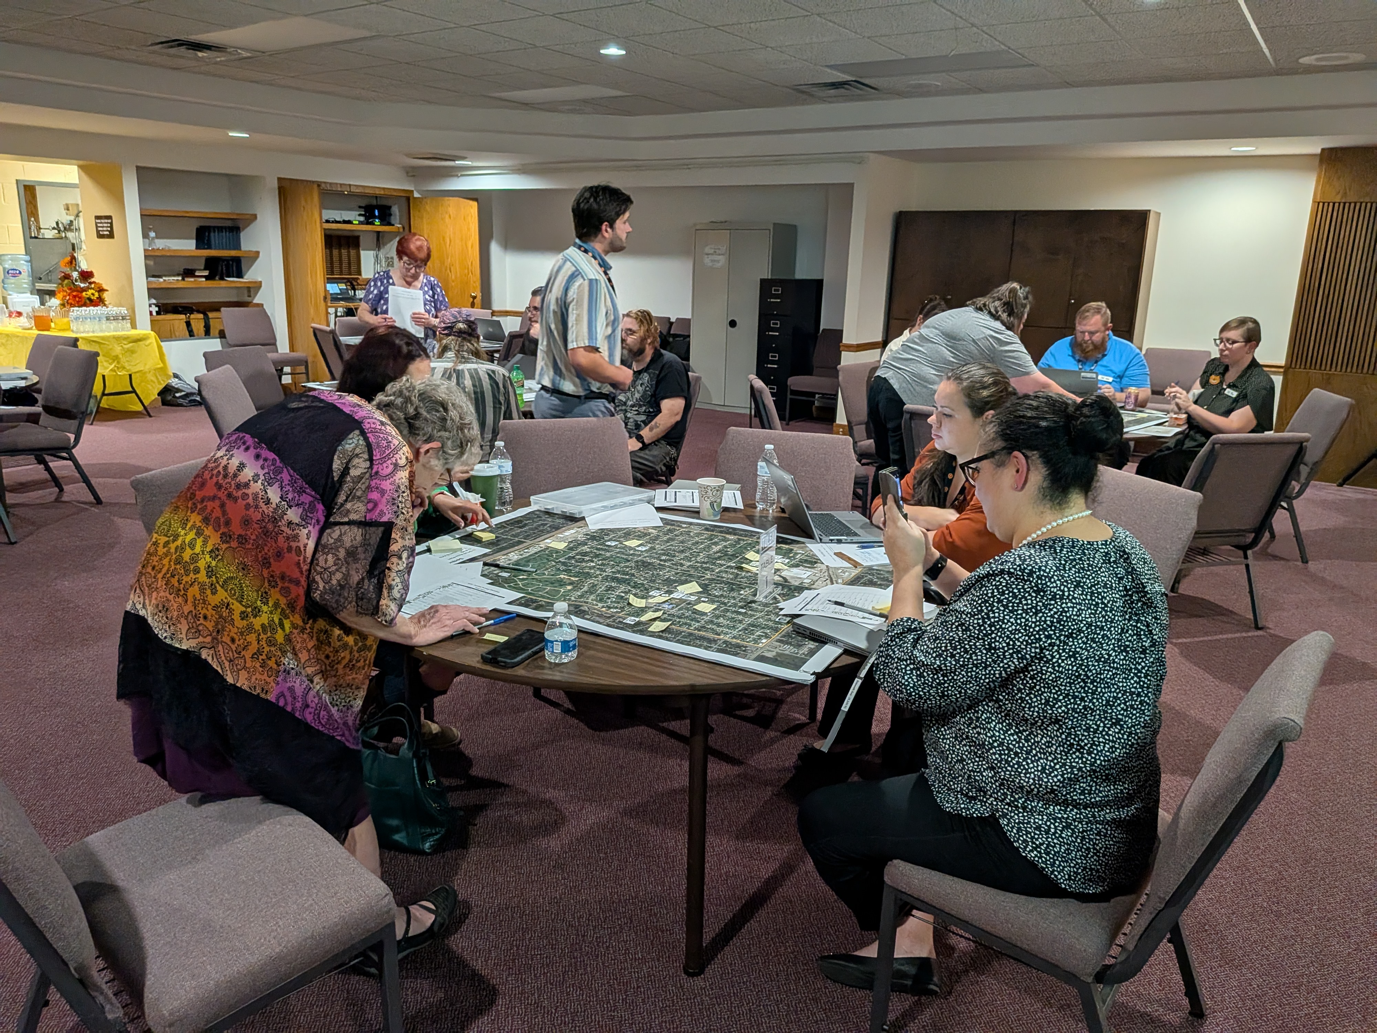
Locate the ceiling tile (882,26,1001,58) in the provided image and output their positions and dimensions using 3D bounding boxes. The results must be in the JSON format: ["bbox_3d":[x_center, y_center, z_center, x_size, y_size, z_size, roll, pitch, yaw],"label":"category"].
[{"bbox_3d":[1.396,-2.659,5.347,0.600,0.020,0.600,12,19,32],"label":"ceiling tile"}]

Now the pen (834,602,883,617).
[{"bbox_3d":[0.386,0.212,2.190,0.150,0.011,0.011,15,20,39],"label":"pen"}]

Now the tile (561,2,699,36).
[{"bbox_3d":[-0.295,-2.610,5.011,0.600,0.020,0.600,12,19,32],"label":"tile"}]

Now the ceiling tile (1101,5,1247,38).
[{"bbox_3d":[2.411,-2.454,4.718,0.605,0.020,0.605,12,19,32],"label":"ceiling tile"}]

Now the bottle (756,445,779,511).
[{"bbox_3d":[0.259,-0.126,3.114,0.066,0.208,0.066,2,16,0],"label":"bottle"}]

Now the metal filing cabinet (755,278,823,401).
[{"bbox_3d":[0.995,-1.646,9.378,0.385,1.320,0.630,12,19,32],"label":"metal filing cabinet"}]

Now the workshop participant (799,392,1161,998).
[{"bbox_3d":[0.604,0.447,1.935,0.750,1.320,0.570,11,18,30],"label":"workshop participant"}]

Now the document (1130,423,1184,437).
[{"bbox_3d":[2.411,-0.440,4.931,0.216,0.003,0.280,14,20,36],"label":"document"}]

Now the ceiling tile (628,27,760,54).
[{"bbox_3d":[0.046,-2.741,5.508,0.605,0.020,0.605,12,19,32],"label":"ceiling tile"}]

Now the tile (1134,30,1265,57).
[{"bbox_3d":[2.740,-2.557,5.153,0.600,0.020,0.600,11,18,32],"label":"tile"}]

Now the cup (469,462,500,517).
[{"bbox_3d":[-0.634,-0.083,2.968,0.094,0.156,0.094,1,16,0],"label":"cup"}]

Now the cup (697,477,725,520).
[{"bbox_3d":[0.071,-0.052,3.005,0.091,0.116,0.091,2,16,0],"label":"cup"}]

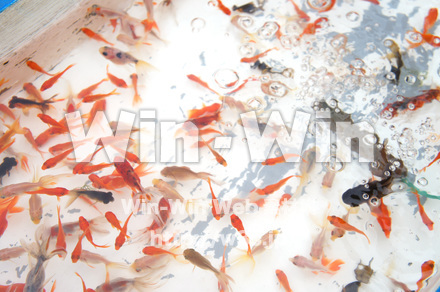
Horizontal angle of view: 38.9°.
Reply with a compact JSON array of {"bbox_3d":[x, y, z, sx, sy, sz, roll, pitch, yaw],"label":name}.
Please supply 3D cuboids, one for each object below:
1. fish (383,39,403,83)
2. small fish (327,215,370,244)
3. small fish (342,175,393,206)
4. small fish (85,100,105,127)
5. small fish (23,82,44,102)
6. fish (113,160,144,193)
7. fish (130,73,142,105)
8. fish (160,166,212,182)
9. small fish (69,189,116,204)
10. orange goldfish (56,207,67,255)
[{"bbox_3d":[0.237,-0.117,0.864,0.016,0.021,0.070,1,59,0],"label":"fish"},{"bbox_3d":[0.131,0.085,0.633,0.051,0.014,0.012,32,68,22],"label":"small fish"},{"bbox_3d":[0.180,0.051,0.754,0.064,0.024,0.028,-20,57,-13],"label":"small fish"},{"bbox_3d":[-0.157,-0.041,0.780,0.013,0.015,0.045,23,63,12],"label":"small fish"},{"bbox_3d":[-0.257,-0.073,0.865,0.042,0.016,0.013,41,70,18],"label":"small fish"},{"bbox_3d":[-0.112,0.039,0.775,0.016,0.022,0.073,-33,63,-19],"label":"fish"},{"bbox_3d":[-0.102,-0.070,0.755,0.011,0.012,0.047,-10,59,1],"label":"fish"},{"bbox_3d":[-0.036,0.032,0.689,0.059,0.021,0.014,4,61,9],"label":"fish"},{"bbox_3d":[-0.161,0.064,0.779,0.056,0.018,0.016,1,63,1],"label":"small fish"},{"bbox_3d":[-0.189,0.100,0.734,0.011,0.016,0.062,-9,59,-5],"label":"orange goldfish"}]

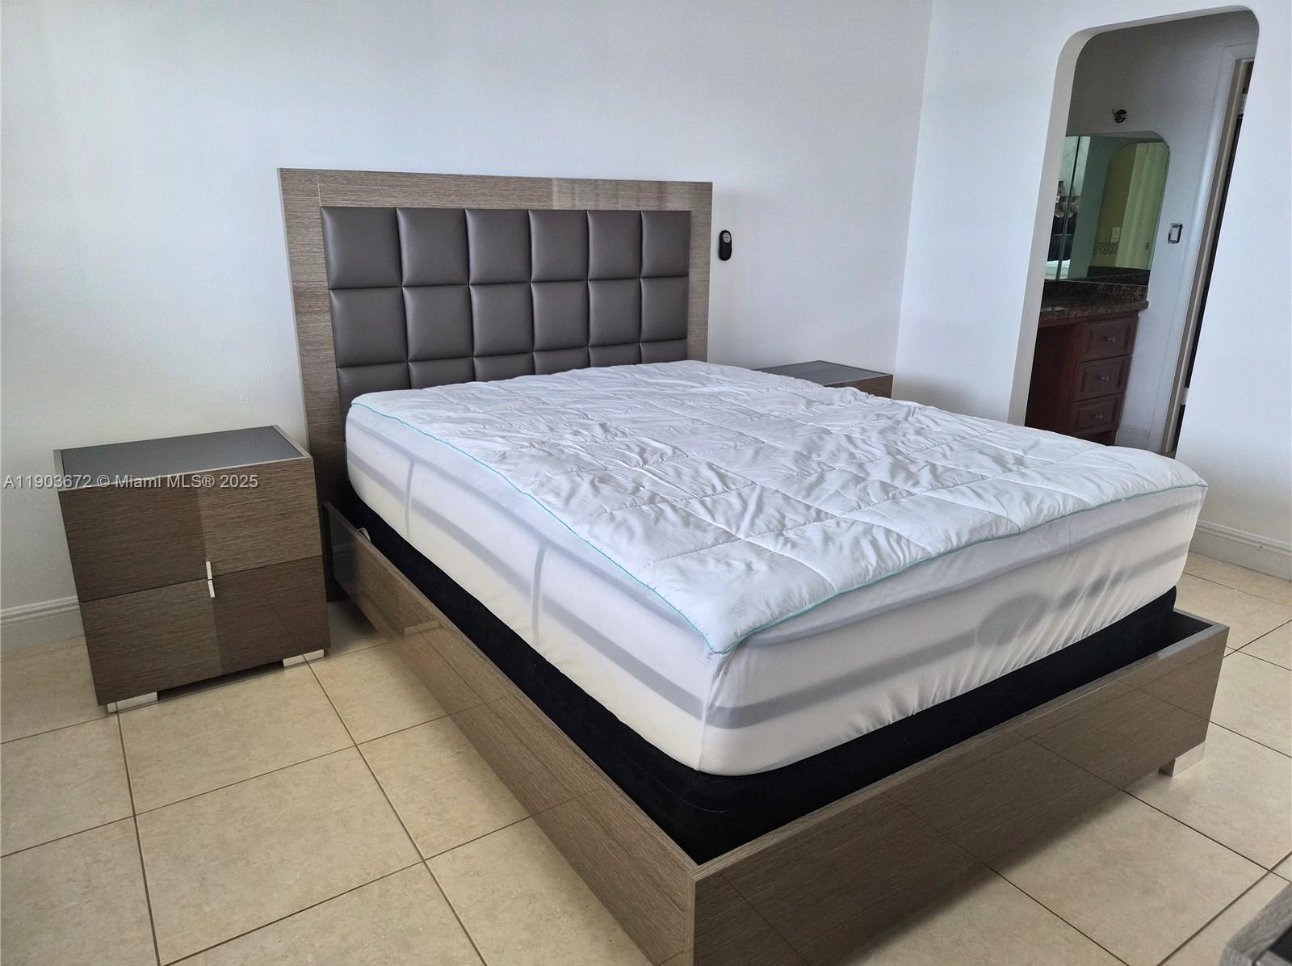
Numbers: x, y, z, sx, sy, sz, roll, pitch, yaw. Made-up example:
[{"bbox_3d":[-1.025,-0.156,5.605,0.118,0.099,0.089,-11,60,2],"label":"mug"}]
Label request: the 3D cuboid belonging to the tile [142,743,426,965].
[{"bbox_3d":[-0.820,0.786,1.899,0.496,0.010,0.496,-11,20,-33],"label":"tile"}]

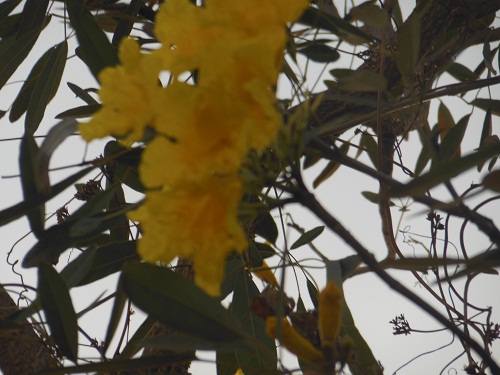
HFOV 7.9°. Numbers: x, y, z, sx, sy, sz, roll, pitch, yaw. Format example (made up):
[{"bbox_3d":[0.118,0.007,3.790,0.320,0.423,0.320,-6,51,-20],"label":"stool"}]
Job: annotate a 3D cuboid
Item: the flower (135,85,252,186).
[{"bbox_3d":[-0.037,-0.035,2.400,0.066,0.068,0.055,-4,-7,33],"label":"flower"}]

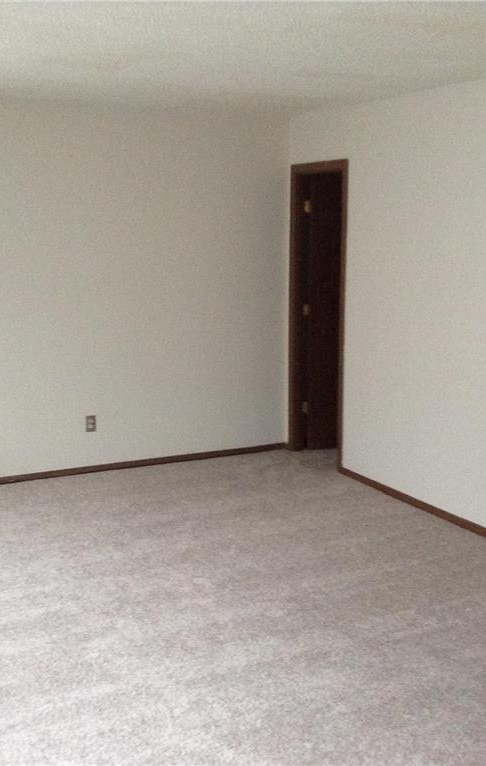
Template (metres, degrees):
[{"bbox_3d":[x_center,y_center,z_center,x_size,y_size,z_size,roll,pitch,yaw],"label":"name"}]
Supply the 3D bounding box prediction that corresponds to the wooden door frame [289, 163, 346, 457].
[{"bbox_3d":[0.565,-0.478,6.878,0.130,2.100,0.750,-5,11,-26],"label":"wooden door frame"}]

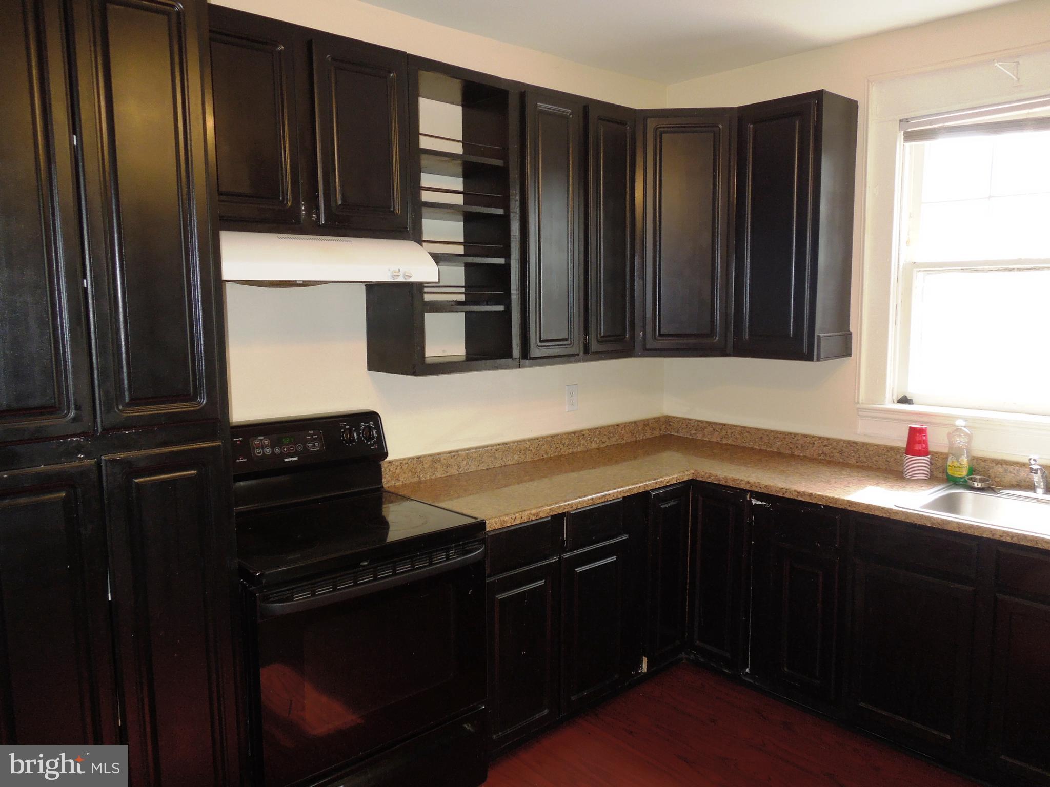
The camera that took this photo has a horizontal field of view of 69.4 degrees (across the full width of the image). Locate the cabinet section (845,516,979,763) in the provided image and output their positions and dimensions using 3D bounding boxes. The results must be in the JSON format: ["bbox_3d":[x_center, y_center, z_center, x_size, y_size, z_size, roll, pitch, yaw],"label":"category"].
[{"bbox_3d":[1.531,0.791,2.767,0.618,0.775,0.425,-6,9,-41],"label":"cabinet section"}]

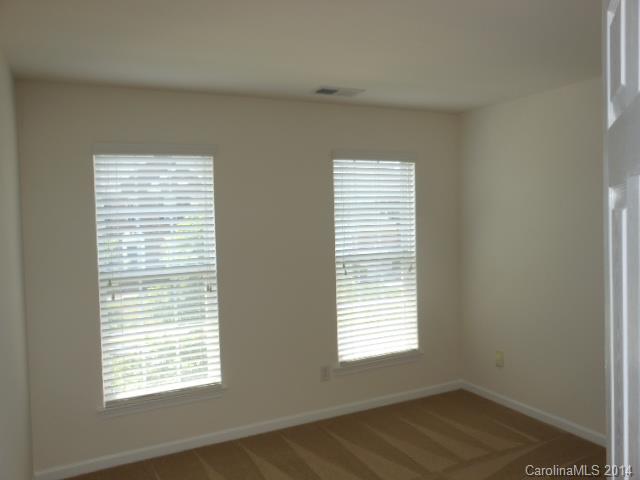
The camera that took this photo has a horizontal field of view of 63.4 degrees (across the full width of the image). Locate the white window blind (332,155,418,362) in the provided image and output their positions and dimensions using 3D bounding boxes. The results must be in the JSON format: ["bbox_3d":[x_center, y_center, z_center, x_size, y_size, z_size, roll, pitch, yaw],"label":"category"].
[{"bbox_3d":[0.467,0.151,4.199,0.780,1.620,0.055,-3,4,-26],"label":"white window blind"}]

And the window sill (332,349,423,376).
[{"bbox_3d":[0.493,1.004,4.226,0.840,0.080,0.065,-3,4,-26],"label":"window sill"}]

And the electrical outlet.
[{"bbox_3d":[0.045,1.042,4.009,0.073,0.115,0.012,-3,4,-26],"label":"electrical outlet"}]

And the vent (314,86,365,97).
[{"bbox_3d":[0.141,-1.018,3.572,0.320,0.018,0.180,-3,4,-26],"label":"vent"}]

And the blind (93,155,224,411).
[{"bbox_3d":[-1.055,0.231,3.442,0.780,1.620,0.055,-3,4,-26],"label":"blind"}]

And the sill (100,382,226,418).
[{"bbox_3d":[-1.036,1.082,3.466,0.830,0.080,0.065,-3,4,-26],"label":"sill"}]

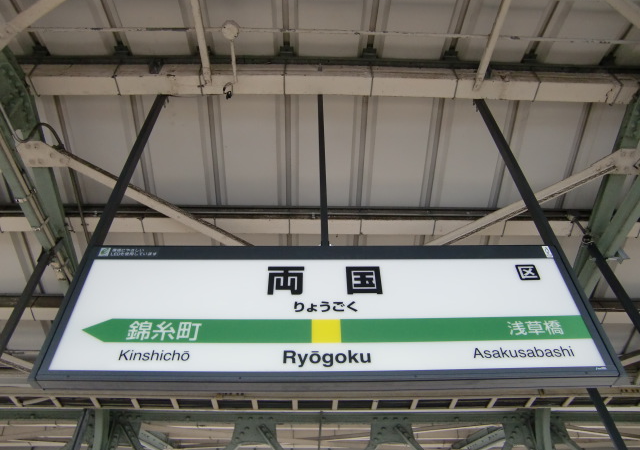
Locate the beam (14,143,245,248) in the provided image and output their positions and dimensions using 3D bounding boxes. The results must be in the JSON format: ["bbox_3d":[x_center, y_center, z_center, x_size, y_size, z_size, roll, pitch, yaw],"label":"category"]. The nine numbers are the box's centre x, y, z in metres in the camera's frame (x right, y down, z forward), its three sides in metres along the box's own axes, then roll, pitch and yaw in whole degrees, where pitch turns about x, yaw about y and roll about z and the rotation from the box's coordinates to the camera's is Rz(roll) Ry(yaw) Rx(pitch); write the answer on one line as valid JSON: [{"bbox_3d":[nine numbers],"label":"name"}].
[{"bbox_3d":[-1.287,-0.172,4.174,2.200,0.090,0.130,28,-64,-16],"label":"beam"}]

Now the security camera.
[{"bbox_3d":[-0.640,-0.931,3.584,0.075,0.140,0.080,0,-48,-1],"label":"security camera"}]

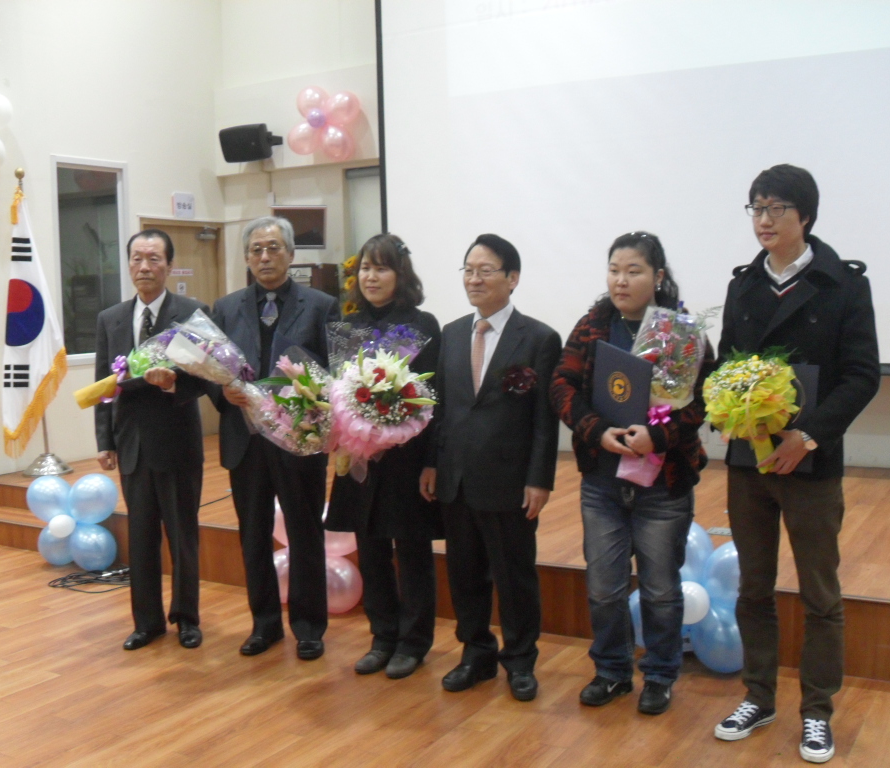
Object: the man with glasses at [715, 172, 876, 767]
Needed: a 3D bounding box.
[{"bbox_3d":[1.073,0.212,3.228,0.560,1.778,0.420,2,5,34],"label":"man with glasses"}]

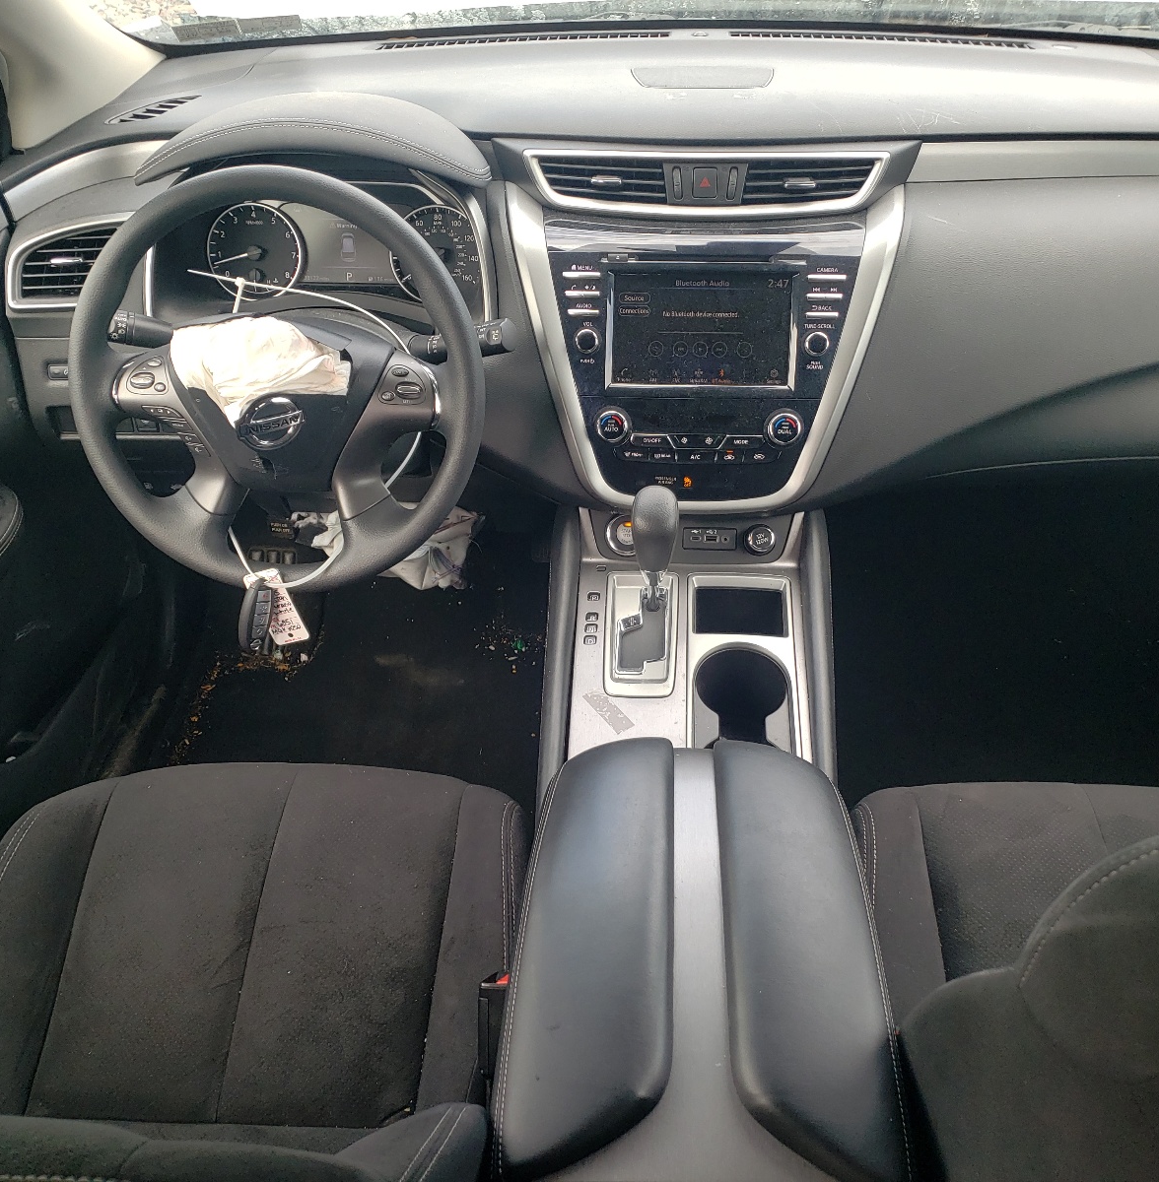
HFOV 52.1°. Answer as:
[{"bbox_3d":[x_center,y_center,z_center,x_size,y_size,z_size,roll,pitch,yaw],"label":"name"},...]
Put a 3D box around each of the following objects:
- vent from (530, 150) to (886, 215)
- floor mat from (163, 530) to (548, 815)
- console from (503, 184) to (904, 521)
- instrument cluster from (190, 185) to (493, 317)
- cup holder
[{"bbox_3d":[0.126,-0.401,1.161,0.340,0.063,0.051,2,18,3],"label":"vent"},{"bbox_3d":[-0.278,0.112,1.645,0.507,0.051,0.690,2,38,3],"label":"floor mat"},{"bbox_3d":[0.123,-0.239,1.188,0.378,0.318,0.091,2,11,3],"label":"console"},{"bbox_3d":[-0.254,-0.365,1.269,0.312,0.136,0.081,2,14,3],"label":"instrument cluster"},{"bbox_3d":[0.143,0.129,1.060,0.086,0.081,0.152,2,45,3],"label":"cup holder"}]

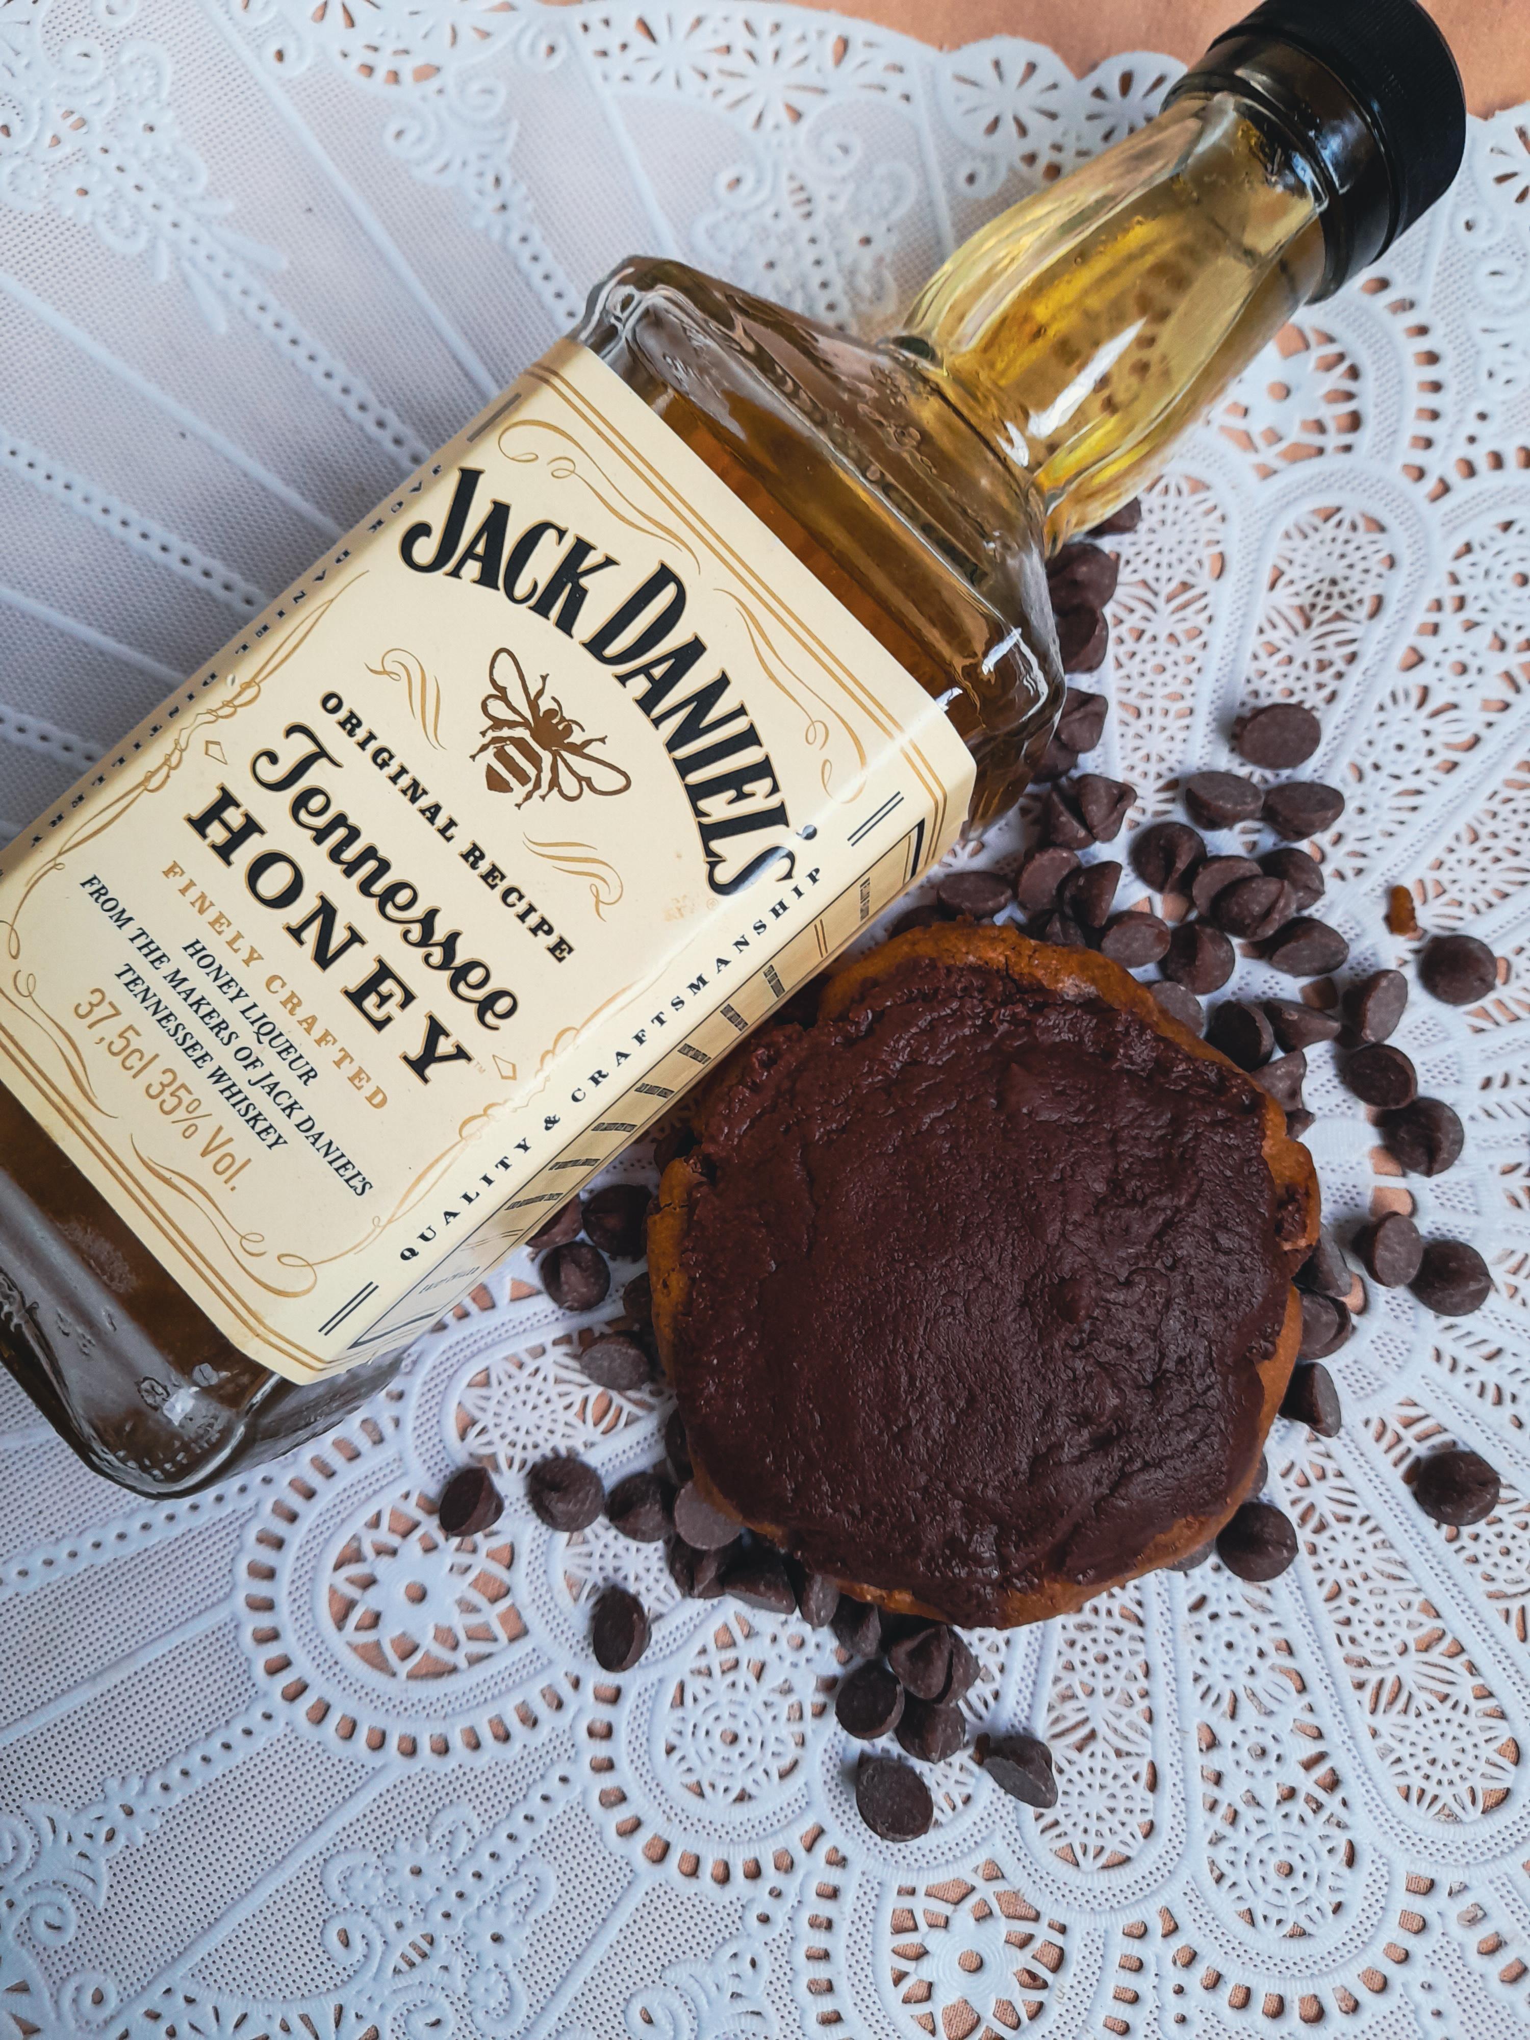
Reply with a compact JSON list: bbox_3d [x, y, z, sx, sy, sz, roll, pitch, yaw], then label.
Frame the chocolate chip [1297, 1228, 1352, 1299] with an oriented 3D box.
[{"bbox_3d":[0.073,0.034,0.198,0.007,0.010,0.010,-35,84,34],"label":"chocolate chip"}]

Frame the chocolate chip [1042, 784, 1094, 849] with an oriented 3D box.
[{"bbox_3d":[0.042,-0.026,0.204,0.007,0.010,0.010,-43,84,29],"label":"chocolate chip"}]

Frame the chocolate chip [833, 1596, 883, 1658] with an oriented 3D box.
[{"bbox_3d":[0.013,0.083,0.201,0.010,0.010,0.007,-21,41,7],"label":"chocolate chip"}]

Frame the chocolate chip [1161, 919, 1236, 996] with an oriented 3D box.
[{"bbox_3d":[0.060,-0.009,0.201,0.010,0.007,0.010,0,86,2],"label":"chocolate chip"}]

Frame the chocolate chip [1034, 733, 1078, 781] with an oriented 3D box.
[{"bbox_3d":[0.039,-0.038,0.207,0.010,0.007,0.010,0,87,3],"label":"chocolate chip"}]

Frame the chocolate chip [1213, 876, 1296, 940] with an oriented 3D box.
[{"bbox_3d":[0.066,-0.013,0.195,0.010,0.007,0.010,-20,130,0],"label":"chocolate chip"}]

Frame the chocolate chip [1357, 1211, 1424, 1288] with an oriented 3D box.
[{"bbox_3d":[0.082,0.031,0.198,0.010,0.007,0.010,7,84,-26],"label":"chocolate chip"}]

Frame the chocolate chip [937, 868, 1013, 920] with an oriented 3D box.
[{"bbox_3d":[0.029,-0.016,0.203,0.010,0.010,0.006,-4,123,3],"label":"chocolate chip"}]

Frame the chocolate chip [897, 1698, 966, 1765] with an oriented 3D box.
[{"bbox_3d":[0.022,0.094,0.193,0.010,0.007,0.010,0,92,3],"label":"chocolate chip"}]

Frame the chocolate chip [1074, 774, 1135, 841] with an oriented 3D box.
[{"bbox_3d":[0.048,-0.030,0.202,0.007,0.010,0.010,-23,77,33],"label":"chocolate chip"}]

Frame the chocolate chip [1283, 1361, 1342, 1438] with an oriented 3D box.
[{"bbox_3d":[0.074,0.052,0.201,0.007,0.010,0.010,-18,51,38],"label":"chocolate chip"}]

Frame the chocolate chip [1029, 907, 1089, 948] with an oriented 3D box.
[{"bbox_3d":[0.040,-0.012,0.202,0.010,0.007,0.010,0,66,0],"label":"chocolate chip"}]

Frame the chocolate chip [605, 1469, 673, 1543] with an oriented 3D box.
[{"bbox_3d":[-0.018,0.066,0.196,0.010,0.007,0.010,-7,85,15],"label":"chocolate chip"}]

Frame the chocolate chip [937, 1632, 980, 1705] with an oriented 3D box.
[{"bbox_3d":[0.025,0.088,0.199,0.007,0.010,0.010,3,59,3],"label":"chocolate chip"}]

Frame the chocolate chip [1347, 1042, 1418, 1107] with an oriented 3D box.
[{"bbox_3d":[0.084,0.007,0.199,0.010,0.007,0.010,0,105,44],"label":"chocolate chip"}]

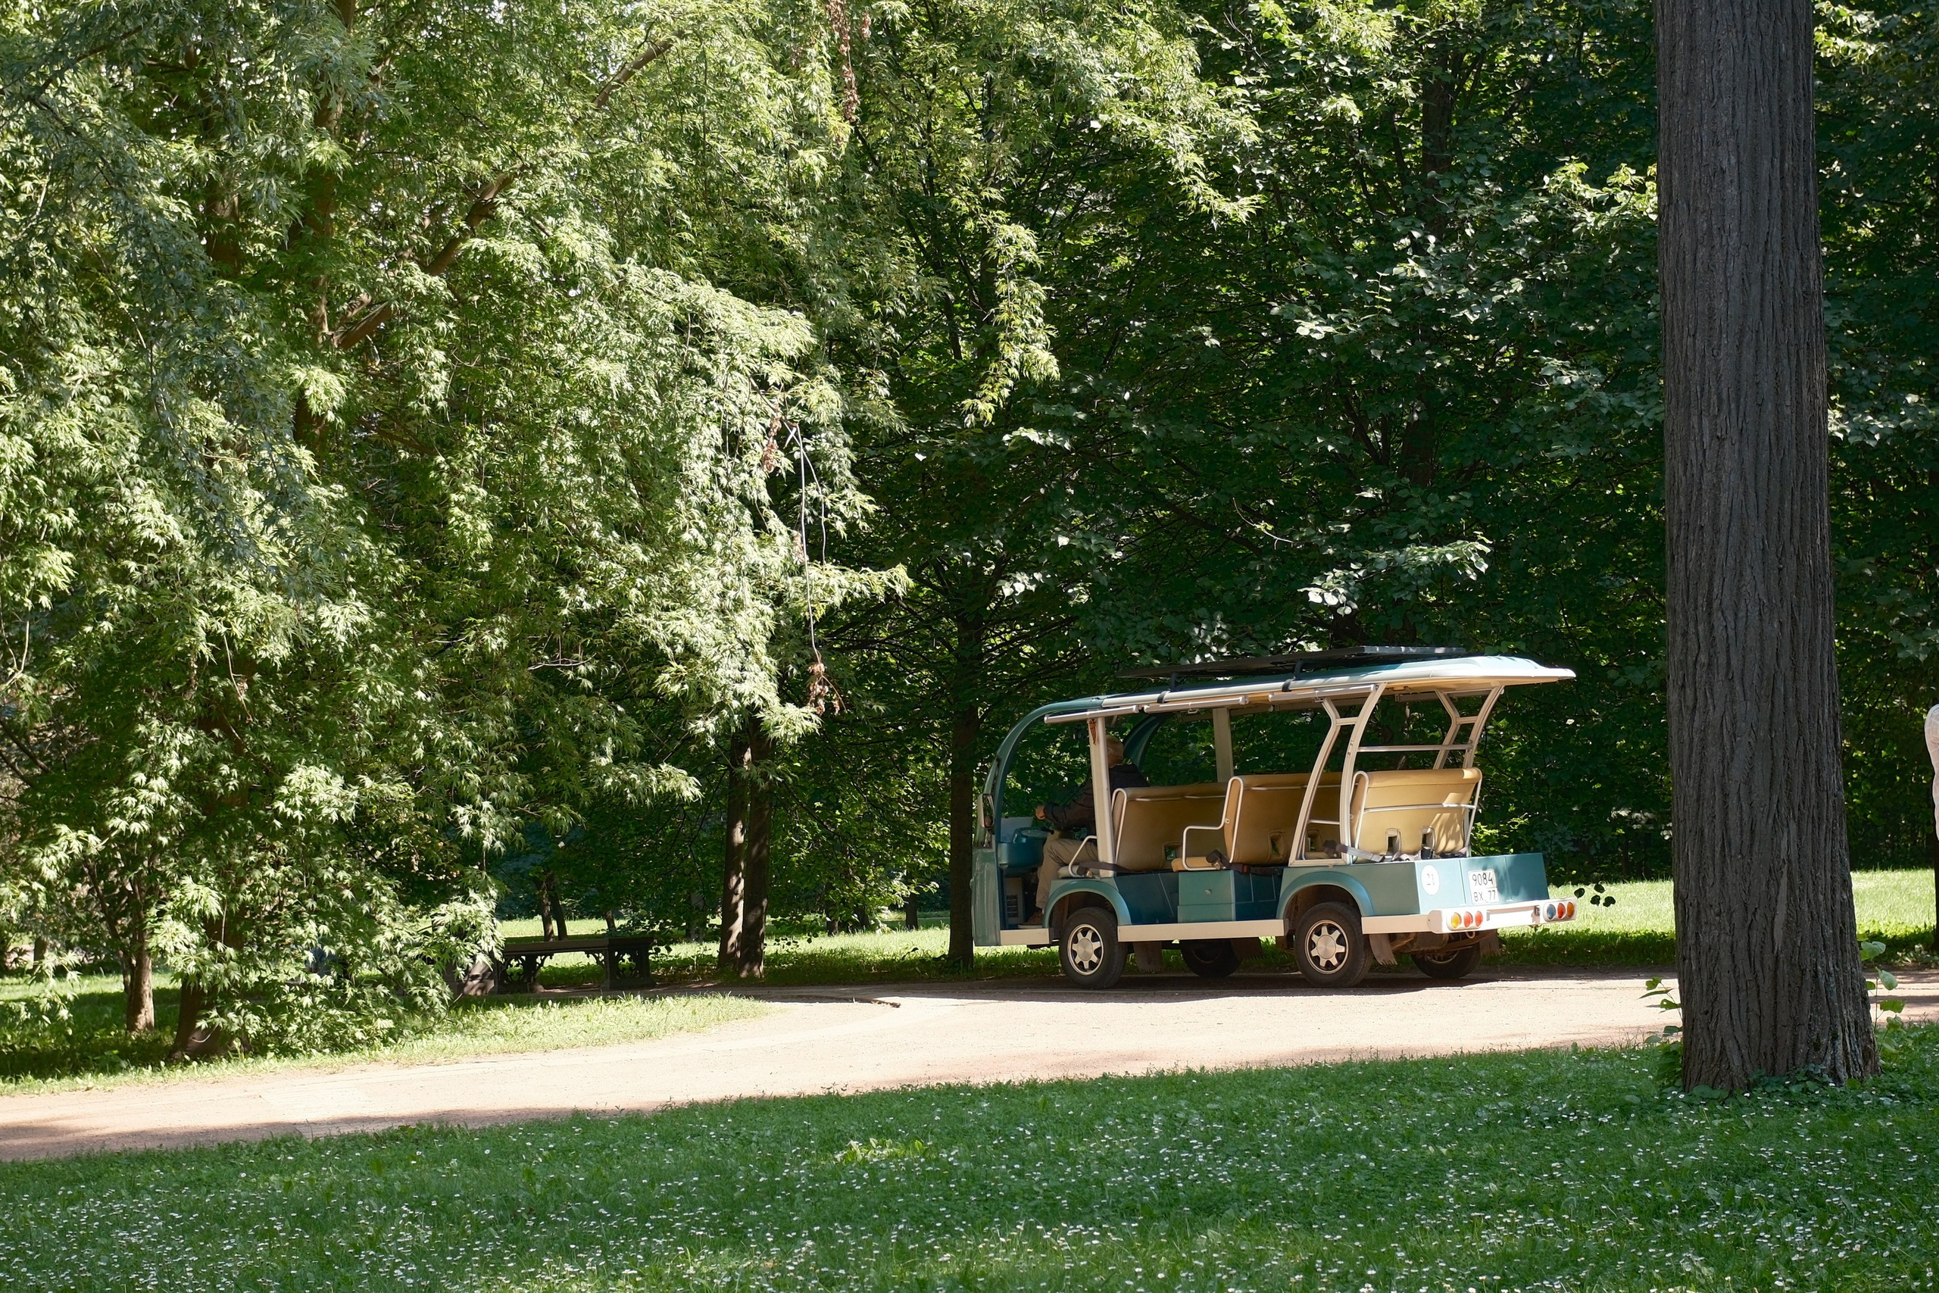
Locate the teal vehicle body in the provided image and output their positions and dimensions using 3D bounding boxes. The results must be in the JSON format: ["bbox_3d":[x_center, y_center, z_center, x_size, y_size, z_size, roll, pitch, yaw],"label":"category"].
[{"bbox_3d":[2.007,1.270,15.702,1.550,2.195,4.530,2,-8,-43],"label":"teal vehicle body"}]

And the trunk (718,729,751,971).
[{"bbox_3d":[-2.318,1.980,21.800,0.230,2.470,0.230,1,-6,0],"label":"trunk"}]

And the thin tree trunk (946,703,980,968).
[{"bbox_3d":[-0.062,1.714,20.000,0.230,2.410,0.230,0,-6,0],"label":"thin tree trunk"}]

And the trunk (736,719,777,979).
[{"bbox_3d":[-1.998,1.903,20.800,0.250,2.450,0.250,1,-6,0],"label":"trunk"}]

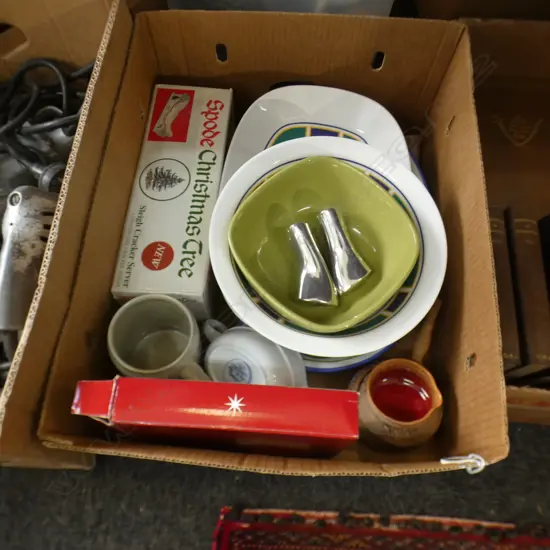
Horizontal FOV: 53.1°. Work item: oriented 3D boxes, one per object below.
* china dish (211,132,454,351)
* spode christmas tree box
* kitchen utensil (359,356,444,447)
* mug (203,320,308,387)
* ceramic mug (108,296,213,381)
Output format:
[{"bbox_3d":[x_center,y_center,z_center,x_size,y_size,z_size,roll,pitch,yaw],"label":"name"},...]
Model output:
[{"bbox_3d":[0.057,-0.029,0.626,0.260,0.062,0.260,0,70,-3],"label":"china dish"},{"bbox_3d":[-0.119,-0.100,0.704,0.103,0.071,0.295,4,67,3],"label":"spode christmas tree box"},{"bbox_3d":[0.130,0.134,0.594,0.108,0.090,0.095,10,68,11],"label":"kitchen utensil"},{"bbox_3d":[-0.039,0.106,0.618,0.113,0.070,0.132,-40,69,-5],"label":"mug"},{"bbox_3d":[-0.120,0.087,0.618,0.122,0.086,0.096,36,72,15],"label":"ceramic mug"}]

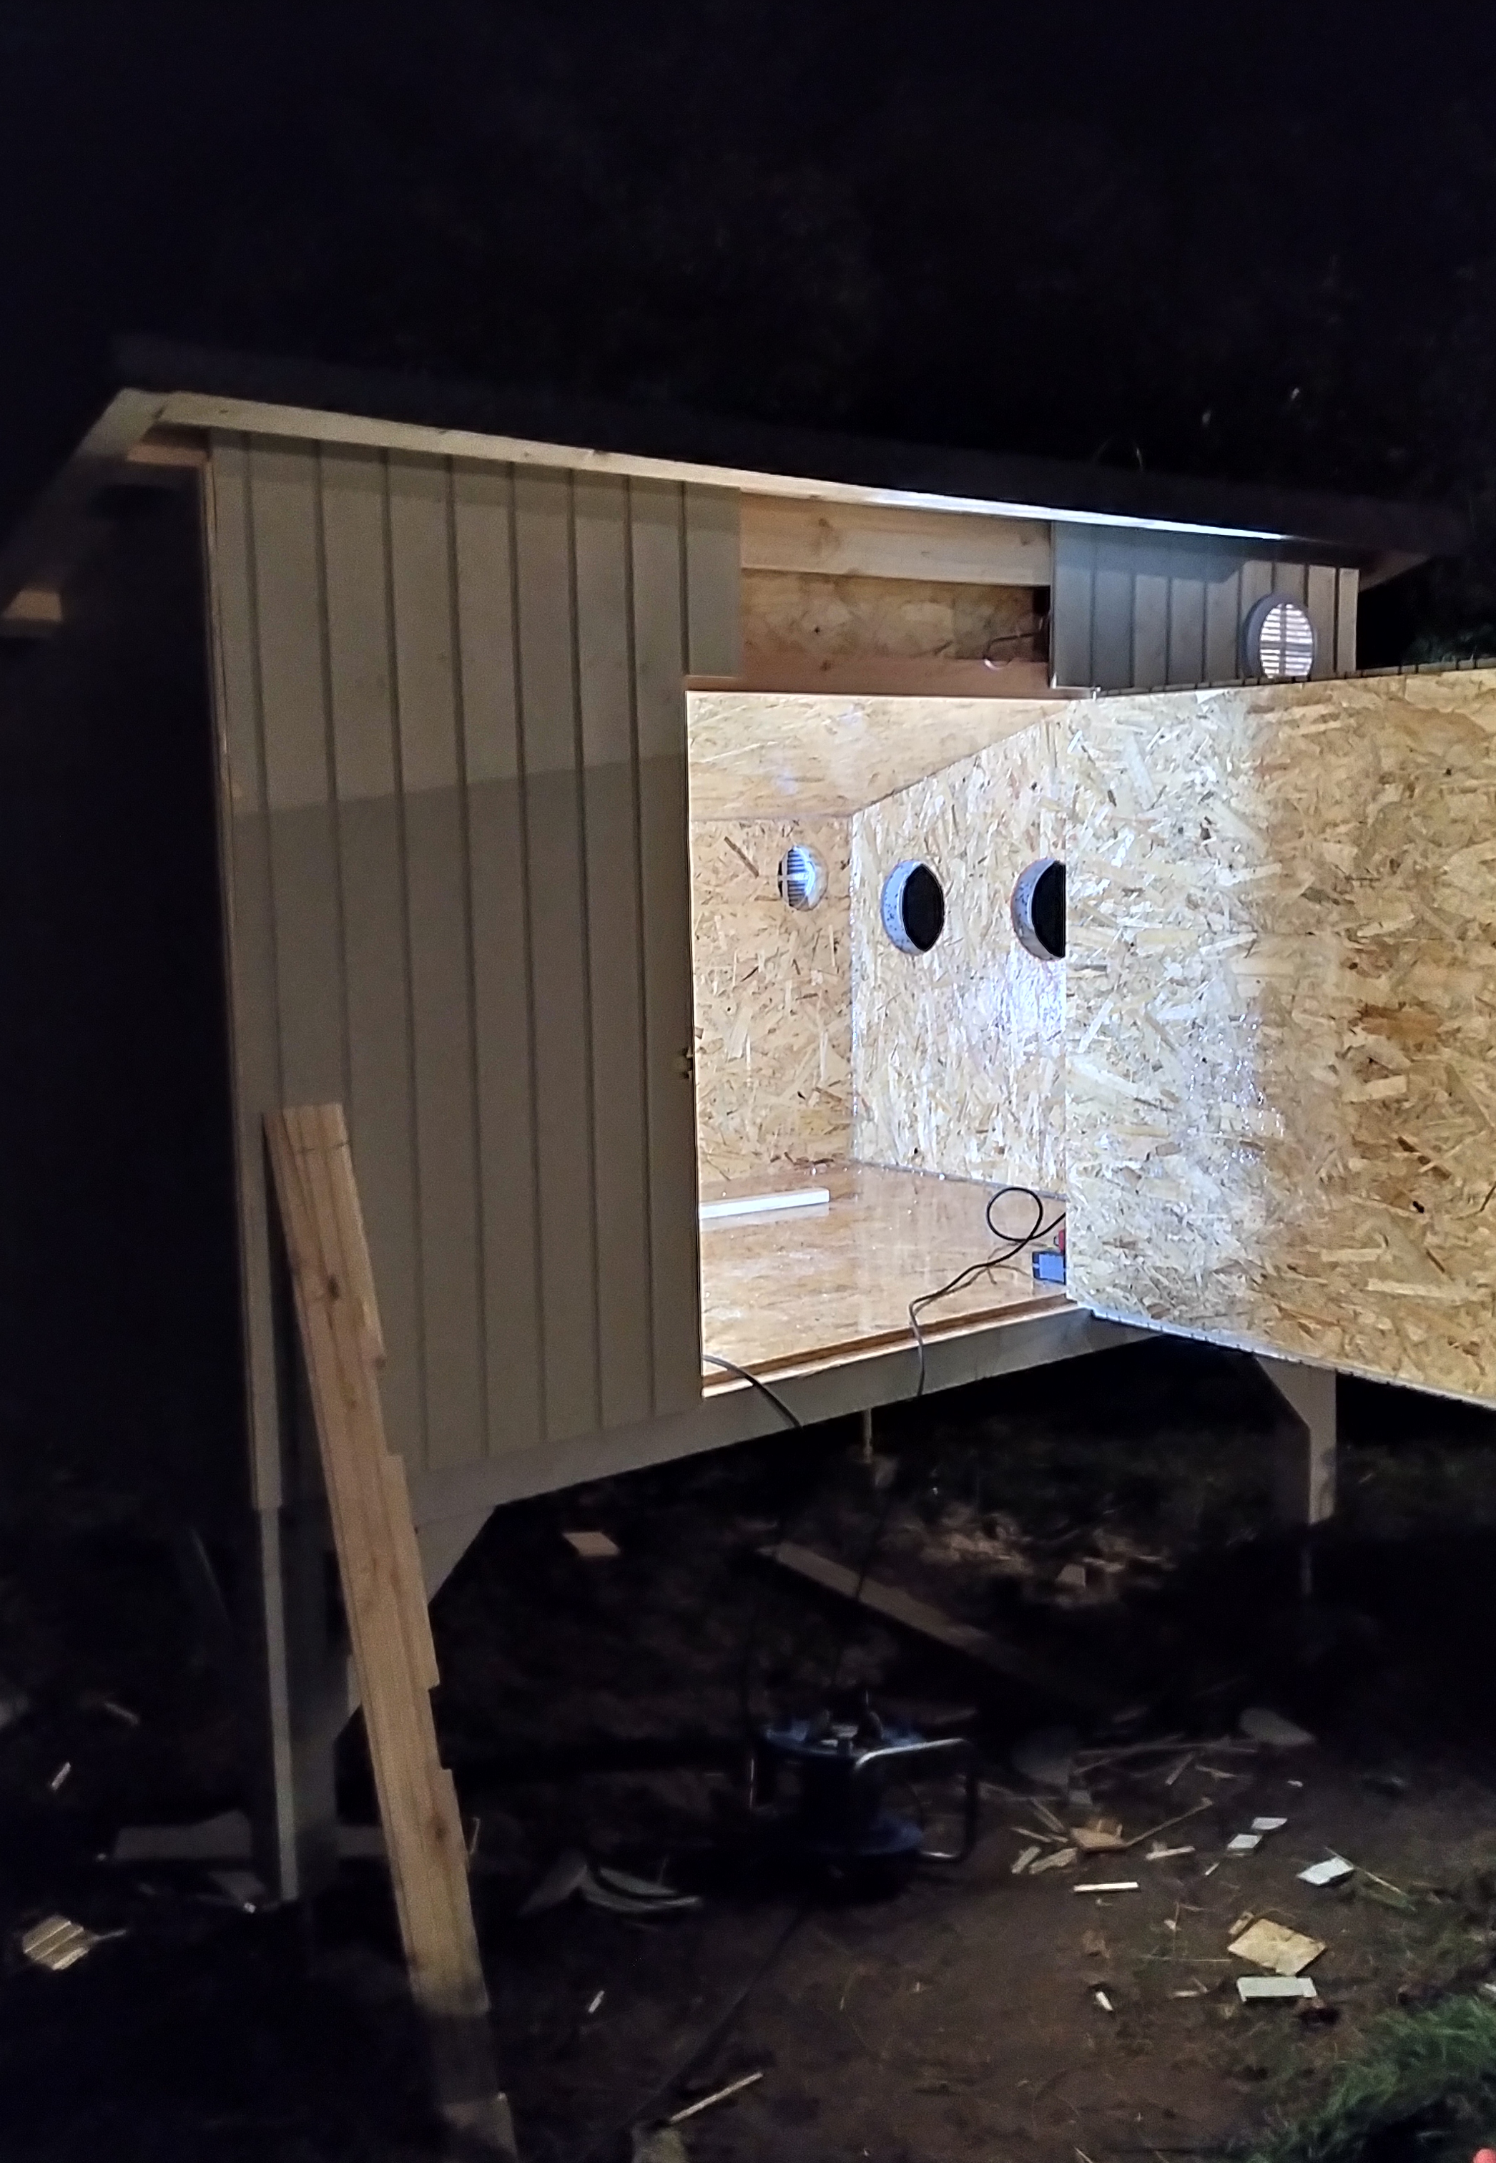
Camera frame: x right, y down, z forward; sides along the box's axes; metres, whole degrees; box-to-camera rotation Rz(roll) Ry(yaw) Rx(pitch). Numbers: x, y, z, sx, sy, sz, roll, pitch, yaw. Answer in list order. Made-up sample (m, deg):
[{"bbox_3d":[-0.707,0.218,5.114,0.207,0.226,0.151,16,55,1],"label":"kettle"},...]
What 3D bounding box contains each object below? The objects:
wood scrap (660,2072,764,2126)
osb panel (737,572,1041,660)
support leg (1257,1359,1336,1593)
[{"bbox_3d":[-0.040,1.282,2.523,0.145,0.010,0.012,-7,9,-35],"label":"wood scrap"},{"bbox_3d":[0.263,-0.789,3.433,0.710,0.145,0.020,-7,10,-38],"label":"osb panel"},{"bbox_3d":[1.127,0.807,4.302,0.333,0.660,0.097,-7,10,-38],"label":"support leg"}]

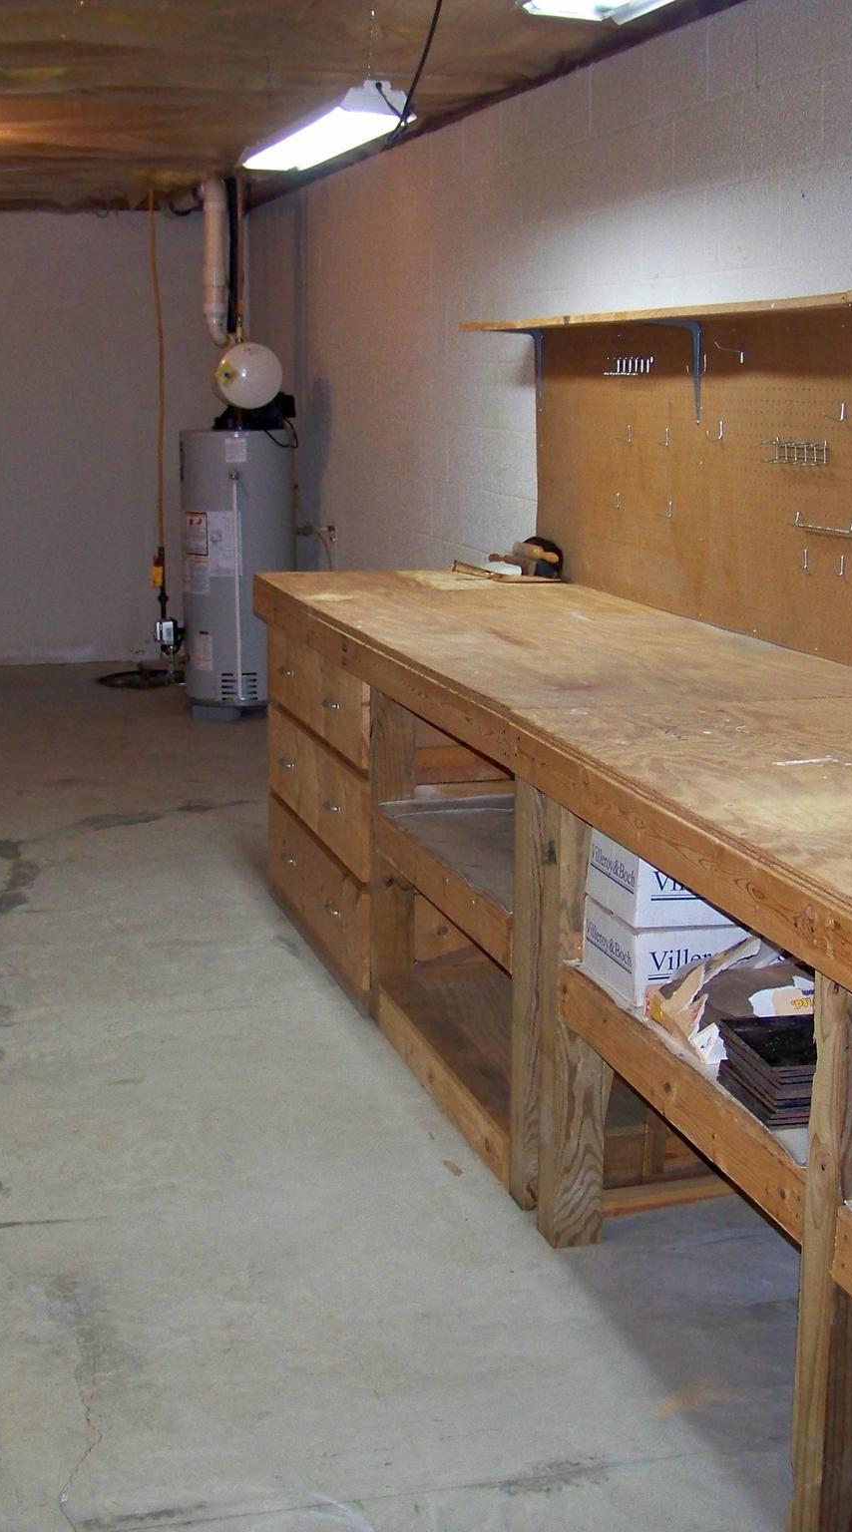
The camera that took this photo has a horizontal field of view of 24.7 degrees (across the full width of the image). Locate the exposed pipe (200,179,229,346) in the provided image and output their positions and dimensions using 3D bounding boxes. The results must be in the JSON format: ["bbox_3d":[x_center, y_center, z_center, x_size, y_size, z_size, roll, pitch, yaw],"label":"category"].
[{"bbox_3d":[-0.914,-2.189,8.451,0.120,0.720,0.110,-3,12,-16],"label":"exposed pipe"}]

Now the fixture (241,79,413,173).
[{"bbox_3d":[-0.284,-1.643,5.016,0.175,0.080,1.230,-3,12,-16],"label":"fixture"}]

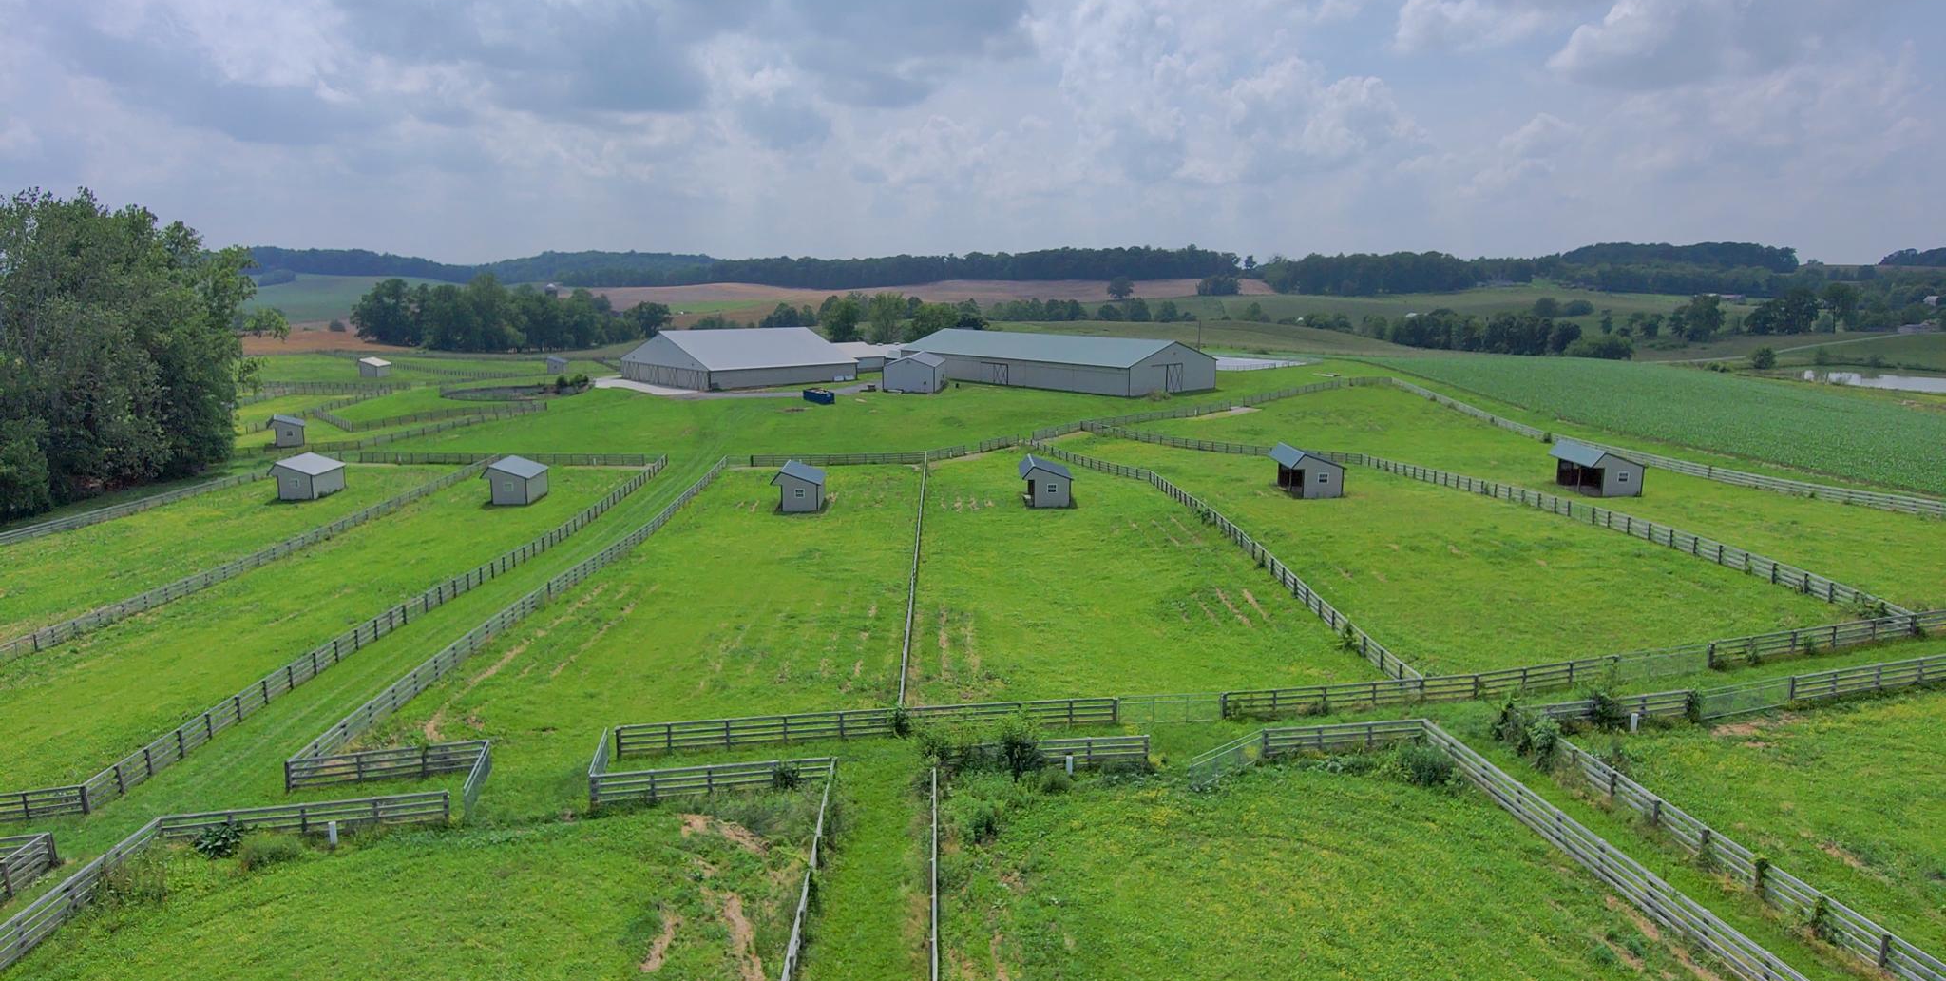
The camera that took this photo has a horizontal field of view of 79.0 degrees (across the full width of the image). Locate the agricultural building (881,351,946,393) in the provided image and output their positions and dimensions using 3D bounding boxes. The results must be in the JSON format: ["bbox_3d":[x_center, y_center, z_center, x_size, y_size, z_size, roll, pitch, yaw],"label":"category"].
[{"bbox_3d":[-10.296,-21.376,211.092,8.899,5.955,16.773,1,10,5],"label":"agricultural building"}]

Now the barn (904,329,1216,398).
[{"bbox_3d":[14.853,-26.139,232.595,24.811,9.175,63.416,-9,14,-40],"label":"barn"}]

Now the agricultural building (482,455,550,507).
[{"bbox_3d":[-48.360,-1.134,124.861,4.770,4.032,6.778,0,10,-2],"label":"agricultural building"}]

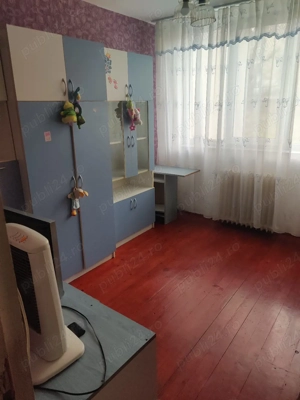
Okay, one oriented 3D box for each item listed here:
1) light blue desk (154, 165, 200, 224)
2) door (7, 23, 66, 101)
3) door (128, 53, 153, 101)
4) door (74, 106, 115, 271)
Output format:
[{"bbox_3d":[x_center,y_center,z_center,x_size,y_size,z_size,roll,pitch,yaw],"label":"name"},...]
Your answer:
[{"bbox_3d":[0.250,-0.065,4.280,0.742,0.695,0.400,10,20,34],"label":"light blue desk"},{"bbox_3d":[-0.799,-0.965,2.270,0.025,0.473,0.451,10,20,34],"label":"door"},{"bbox_3d":[-0.104,-1.323,3.405,0.025,0.470,0.446,10,20,34],"label":"door"},{"bbox_3d":[-0.515,-0.124,2.912,0.025,1.516,0.452,10,20,34],"label":"door"}]

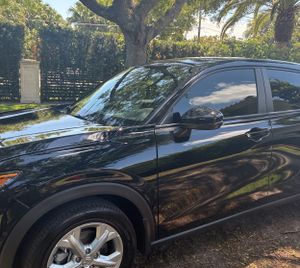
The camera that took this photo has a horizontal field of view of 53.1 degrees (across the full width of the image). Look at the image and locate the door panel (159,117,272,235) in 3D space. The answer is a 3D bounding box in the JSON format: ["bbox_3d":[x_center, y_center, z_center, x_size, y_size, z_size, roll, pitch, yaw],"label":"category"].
[{"bbox_3d":[0.515,0.268,2.284,1.170,0.740,0.170,-4,10,-35],"label":"door panel"}]

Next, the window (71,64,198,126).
[{"bbox_3d":[-0.217,-0.381,2.671,0.870,0.170,1.380,-43,29,-23],"label":"window"}]

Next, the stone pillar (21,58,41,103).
[{"bbox_3d":[-5.298,-2.331,13.382,0.820,1.960,0.820,-1,9,-19],"label":"stone pillar"}]

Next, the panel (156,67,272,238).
[{"bbox_3d":[0.483,0.047,2.306,1.170,1.180,0.280,-4,10,-35],"label":"panel"}]

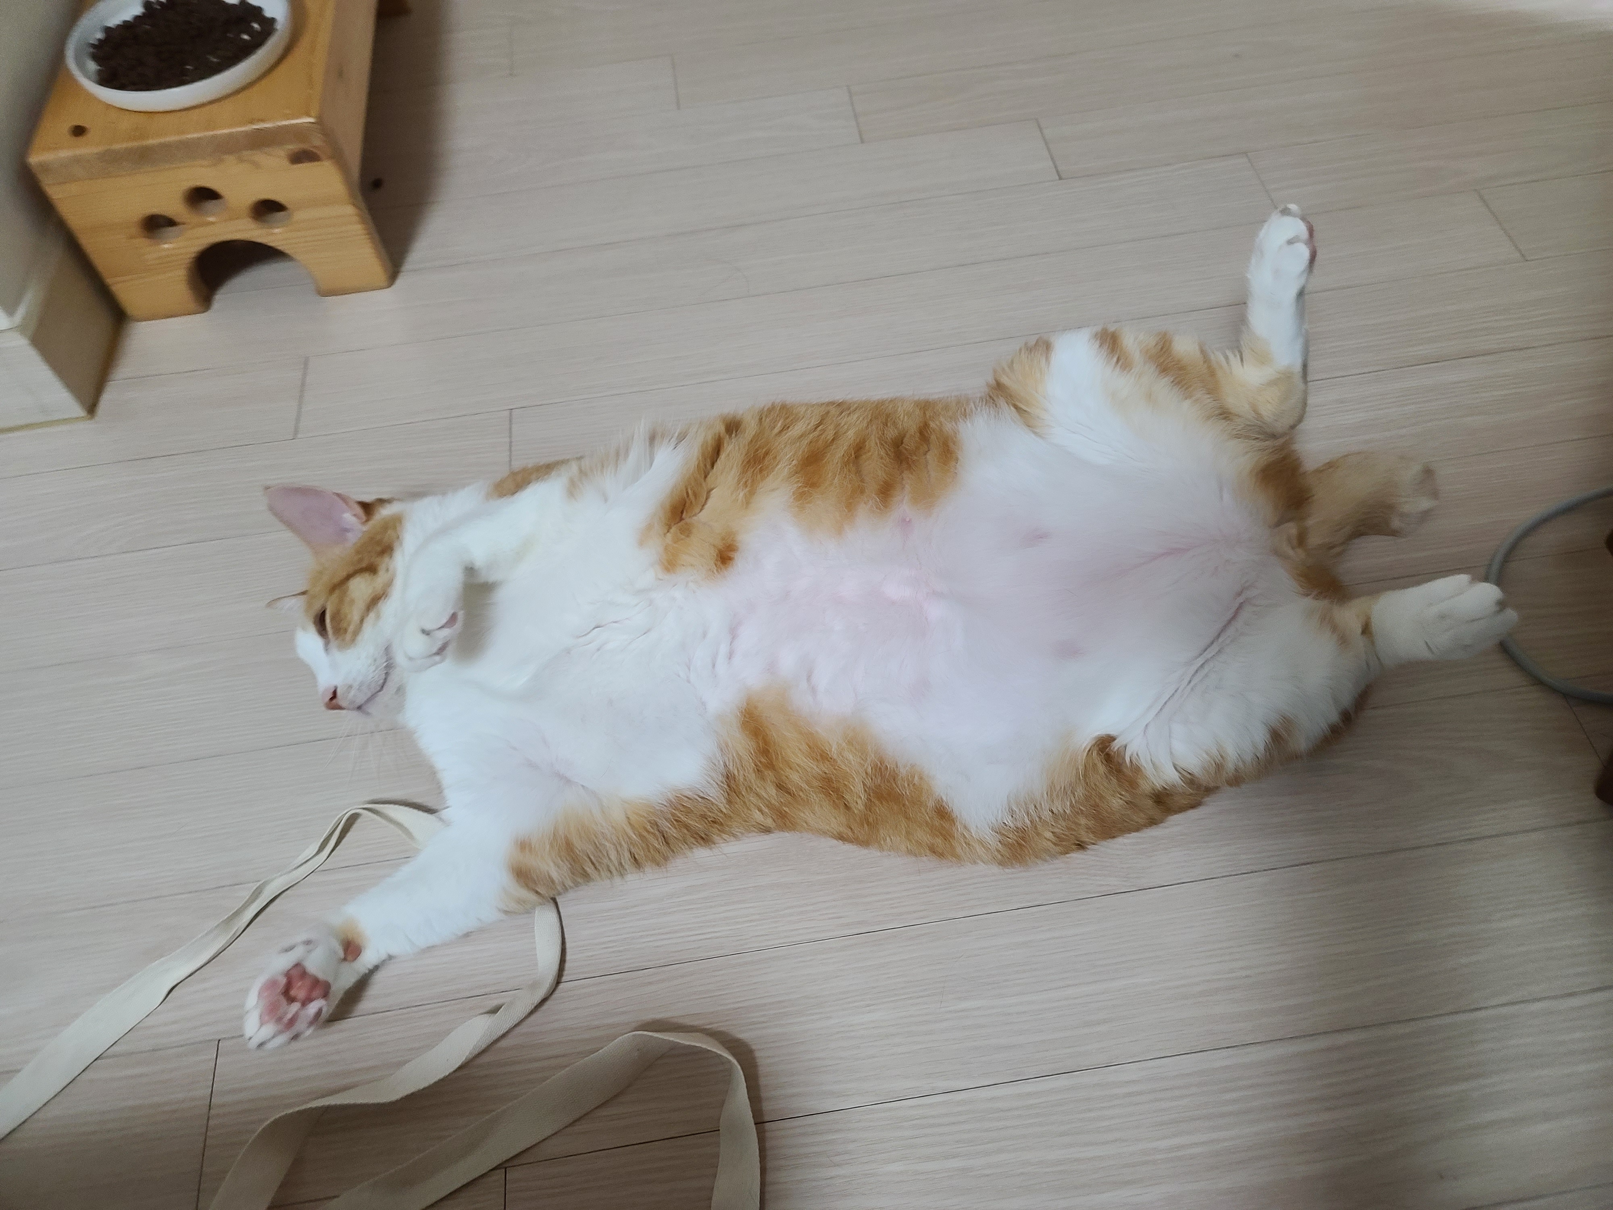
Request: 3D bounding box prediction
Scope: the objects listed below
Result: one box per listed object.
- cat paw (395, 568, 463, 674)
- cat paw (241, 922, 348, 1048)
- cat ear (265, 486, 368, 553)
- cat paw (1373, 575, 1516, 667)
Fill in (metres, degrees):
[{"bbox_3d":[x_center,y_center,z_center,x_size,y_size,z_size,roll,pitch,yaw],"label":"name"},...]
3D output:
[{"bbox_3d":[-0.182,0.007,0.562,0.029,0.034,0.046,-2,82,-39],"label":"cat paw"},{"bbox_3d":[-0.236,0.176,0.537,0.038,0.028,0.052,30,99,-5],"label":"cat paw"},{"bbox_3d":[-0.275,-0.048,0.653,0.051,0.020,0.036,32,81,-6],"label":"cat ear"},{"bbox_3d":[0.323,0.008,0.590,0.064,0.032,0.039,-9,78,-7],"label":"cat paw"}]

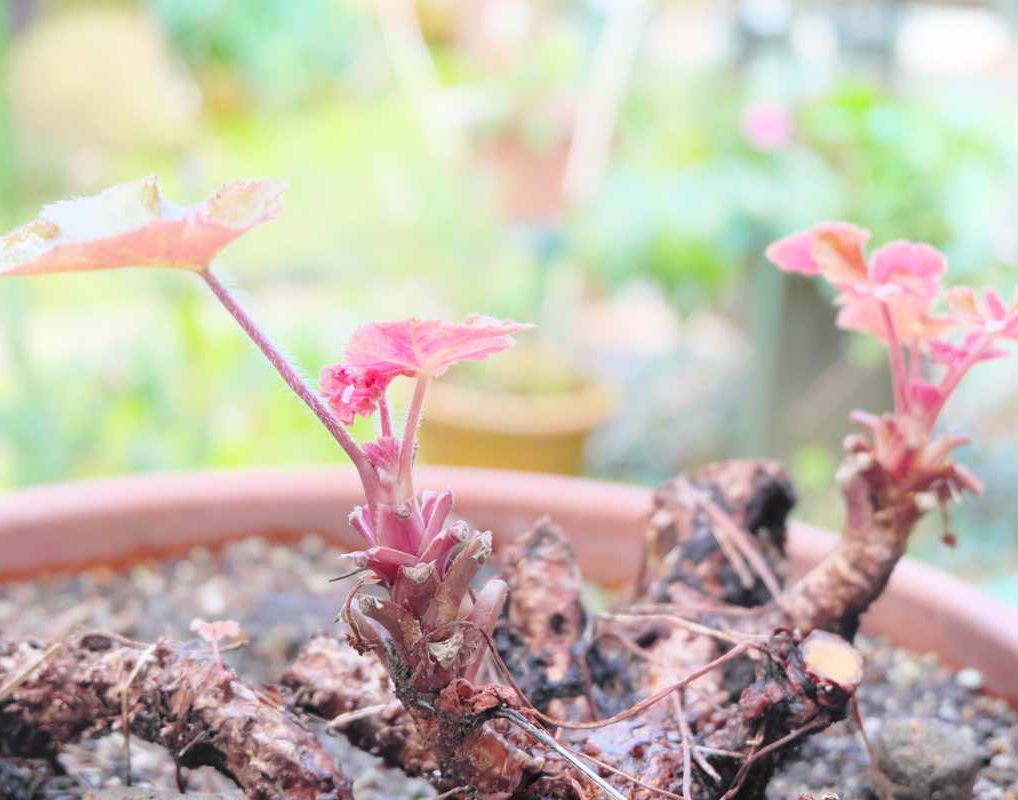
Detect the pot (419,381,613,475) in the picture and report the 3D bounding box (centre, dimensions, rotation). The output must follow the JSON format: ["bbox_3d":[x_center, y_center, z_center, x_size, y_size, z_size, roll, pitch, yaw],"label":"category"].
[{"bbox_3d":[0.003,0.078,1.860,0.210,0.185,0.210,0,14,0],"label":"pot"}]

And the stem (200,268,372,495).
[{"bbox_3d":[-0.044,-0.005,0.360,0.006,0.057,0.005,-36,11,8],"label":"stem"}]

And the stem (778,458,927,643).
[{"bbox_3d":[0.076,0.033,0.395,0.018,0.039,0.017,27,12,-7],"label":"stem"}]

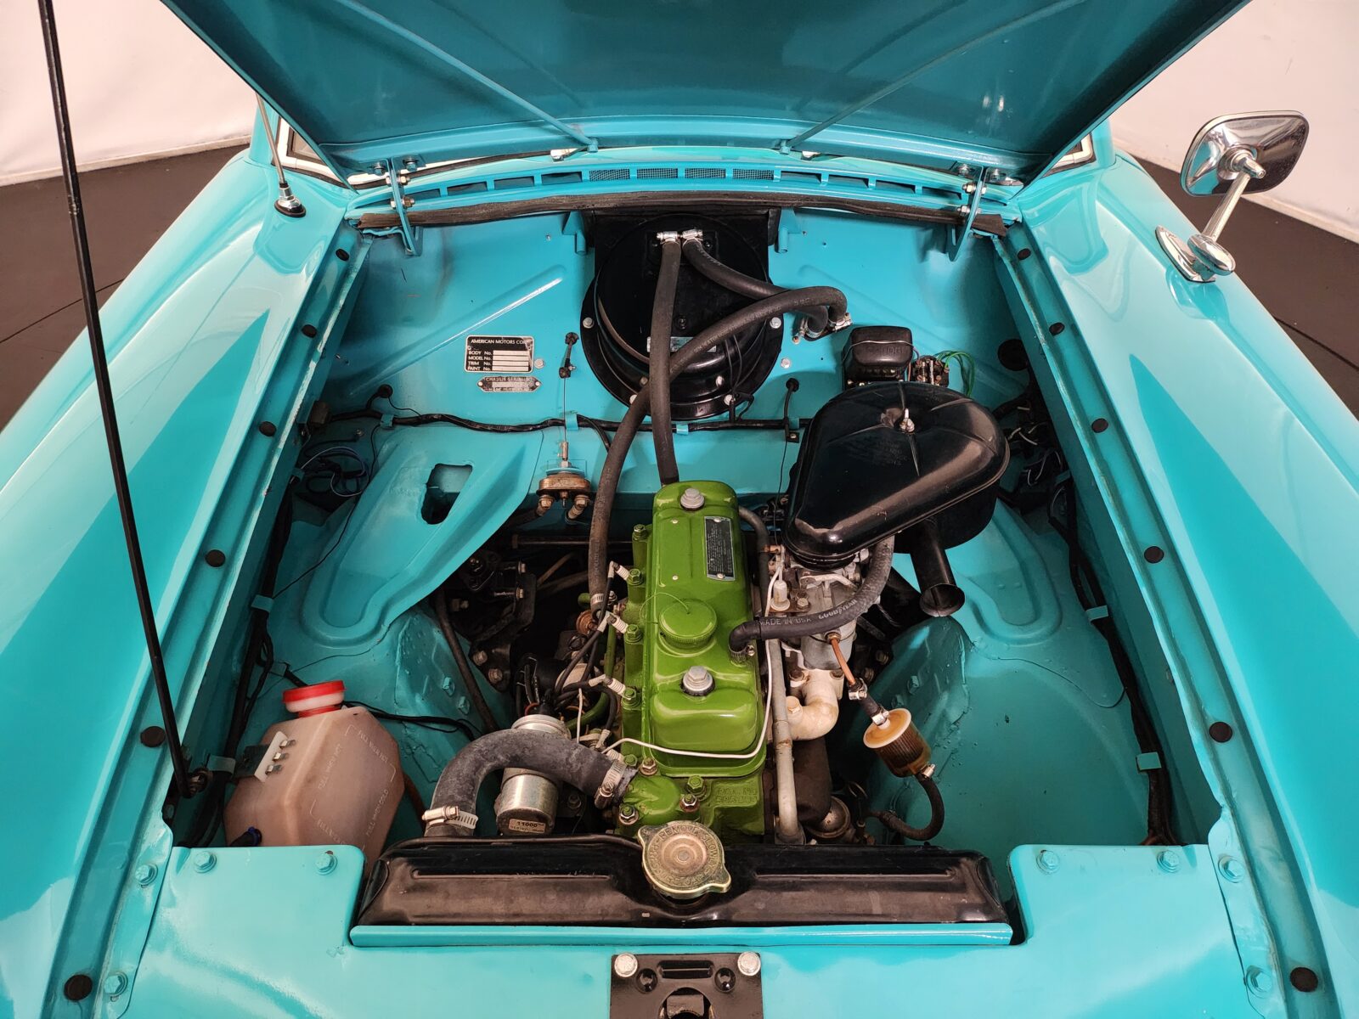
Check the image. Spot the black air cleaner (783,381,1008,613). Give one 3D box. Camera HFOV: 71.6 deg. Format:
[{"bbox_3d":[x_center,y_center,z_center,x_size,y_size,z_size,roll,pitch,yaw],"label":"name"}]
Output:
[{"bbox_3d":[0.228,-0.020,1.000,0.245,0.135,0.270,0,43,0],"label":"black air cleaner"}]

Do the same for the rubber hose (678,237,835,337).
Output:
[{"bbox_3d":[0.100,-0.265,1.193,0.187,0.139,0.096,0,43,0],"label":"rubber hose"}]

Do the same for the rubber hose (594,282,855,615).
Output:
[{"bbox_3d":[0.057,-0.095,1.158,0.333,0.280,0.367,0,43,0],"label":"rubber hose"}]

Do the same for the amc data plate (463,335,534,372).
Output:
[{"bbox_3d":[-0.242,-0.209,1.265,0.092,0.048,0.003,2,0,0],"label":"amc data plate"}]

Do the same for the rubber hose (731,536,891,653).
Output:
[{"bbox_3d":[0.138,0.084,0.965,0.176,0.067,0.118,0,43,0],"label":"rubber hose"}]

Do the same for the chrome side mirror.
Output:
[{"bbox_3d":[0.671,-0.381,1.145,0.143,0.205,0.105,-5,43,-5],"label":"chrome side mirror"}]

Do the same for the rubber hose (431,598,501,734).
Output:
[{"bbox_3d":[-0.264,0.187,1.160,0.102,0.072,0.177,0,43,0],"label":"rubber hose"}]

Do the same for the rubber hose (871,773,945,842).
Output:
[{"bbox_3d":[0.236,0.309,0.975,0.075,0.066,0.045,0,43,0],"label":"rubber hose"}]

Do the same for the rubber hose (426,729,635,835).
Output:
[{"bbox_3d":[-0.124,0.258,0.853,0.182,0.104,0.149,0,43,0],"label":"rubber hose"}]

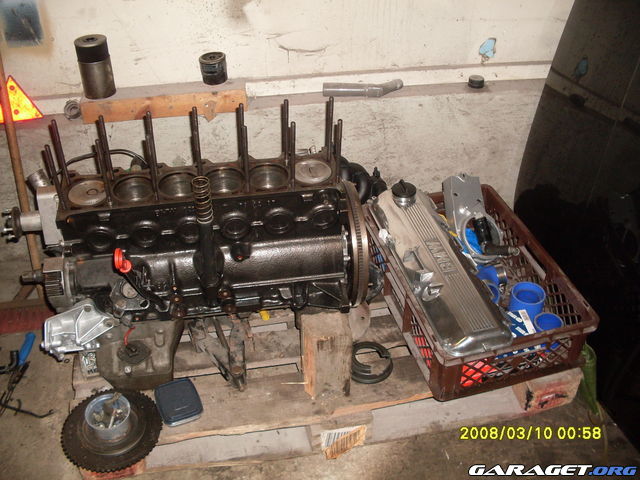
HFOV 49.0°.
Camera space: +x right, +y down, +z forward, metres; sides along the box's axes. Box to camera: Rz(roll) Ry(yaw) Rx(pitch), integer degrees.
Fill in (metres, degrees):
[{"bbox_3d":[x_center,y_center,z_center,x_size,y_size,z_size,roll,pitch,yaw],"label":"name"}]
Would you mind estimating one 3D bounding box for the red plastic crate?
[{"bbox_3d":[0.389,0.110,1.863,0.397,0.159,0.592,-11,41,-11],"label":"red plastic crate"}]

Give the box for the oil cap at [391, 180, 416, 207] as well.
[{"bbox_3d":[0.222,-0.124,1.870,0.060,0.040,0.060,-1,39,0],"label":"oil cap"}]

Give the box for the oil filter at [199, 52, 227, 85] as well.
[{"bbox_3d":[-0.304,-0.488,2.009,0.075,0.069,0.075,-7,39,-7],"label":"oil filter"}]

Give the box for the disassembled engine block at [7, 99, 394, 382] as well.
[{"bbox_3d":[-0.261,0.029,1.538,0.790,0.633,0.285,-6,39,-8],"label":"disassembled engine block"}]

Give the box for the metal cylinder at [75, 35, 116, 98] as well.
[{"bbox_3d":[-0.611,-0.473,1.920,0.082,0.152,0.082,-7,40,-8],"label":"metal cylinder"}]

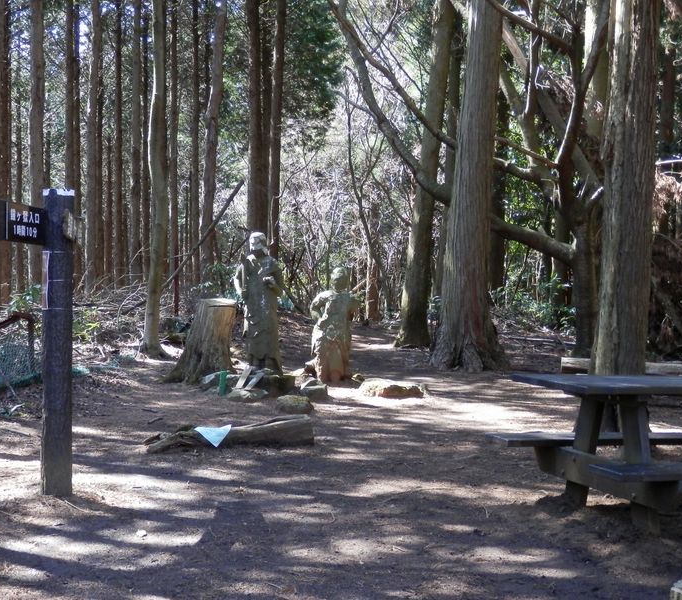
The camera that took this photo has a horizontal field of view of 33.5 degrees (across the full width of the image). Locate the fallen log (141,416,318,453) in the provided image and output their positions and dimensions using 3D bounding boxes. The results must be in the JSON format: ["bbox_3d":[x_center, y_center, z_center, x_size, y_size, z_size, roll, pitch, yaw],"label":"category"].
[{"bbox_3d":[-0.785,0.940,7.980,1.180,0.220,0.300,1,0,-19],"label":"fallen log"}]

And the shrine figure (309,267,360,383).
[{"bbox_3d":[-0.080,0.285,13.600,0.570,1.370,0.420,1,0,-7],"label":"shrine figure"}]

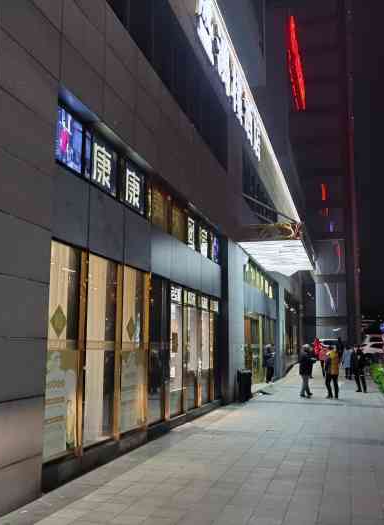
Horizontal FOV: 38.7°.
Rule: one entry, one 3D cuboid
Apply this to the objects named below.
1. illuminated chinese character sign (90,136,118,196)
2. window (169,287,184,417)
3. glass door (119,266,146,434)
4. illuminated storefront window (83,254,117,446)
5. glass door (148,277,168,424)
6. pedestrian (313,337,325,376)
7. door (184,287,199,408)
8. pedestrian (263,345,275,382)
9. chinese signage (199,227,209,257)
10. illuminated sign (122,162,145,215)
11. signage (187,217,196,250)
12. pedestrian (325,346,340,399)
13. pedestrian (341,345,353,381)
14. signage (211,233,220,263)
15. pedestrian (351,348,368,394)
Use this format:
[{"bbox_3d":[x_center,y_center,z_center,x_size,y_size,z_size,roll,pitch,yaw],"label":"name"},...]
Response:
[{"bbox_3d":[-1.370,-1.490,8.600,0.100,0.700,0.950,-2,-9,16],"label":"illuminated chinese character sign"},{"bbox_3d":[-0.324,1.745,10.870,0.100,2.500,0.930,-2,-9,16],"label":"window"},{"bbox_3d":[-1.000,1.470,9.310,0.100,2.680,1.100,-2,-9,16],"label":"glass door"},{"bbox_3d":[-1.263,1.201,7.632,0.100,2.540,1.000,-2,-9,16],"label":"illuminated storefront window"},{"bbox_3d":[-0.598,1.557,9.931,0.100,2.570,1.000,-2,-9,16],"label":"glass door"},{"bbox_3d":[6.465,4.984,28.019,0.550,1.750,0.420,-2,-9,16],"label":"pedestrian"},{"bbox_3d":[-0.006,1.898,11.970,0.100,2.550,1.100,-2,-9,16],"label":"door"},{"bbox_3d":[3.336,4.412,23.923,0.420,1.595,0.480,-1,-9,6],"label":"pedestrian"},{"bbox_3d":[0.290,-0.480,14.100,0.100,0.660,0.900,-2,-9,16],"label":"chinese signage"},{"bbox_3d":[-0.995,-1.254,9.212,0.120,0.750,0.900,-2,-9,16],"label":"illuminated sign"},{"bbox_3d":[-0.020,-0.690,13.050,0.100,0.680,0.780,-2,-9,16],"label":"signage"},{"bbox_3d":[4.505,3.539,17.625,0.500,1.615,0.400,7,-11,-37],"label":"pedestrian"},{"bbox_3d":[7.166,4.669,25.438,0.520,1.650,0.360,-2,-9,16],"label":"pedestrian"},{"bbox_3d":[0.660,-0.430,15.300,0.100,0.680,0.980,-2,-9,16],"label":"signage"},{"bbox_3d":[6.045,3.873,19.824,0.550,1.605,0.420,-3,-9,20],"label":"pedestrian"}]

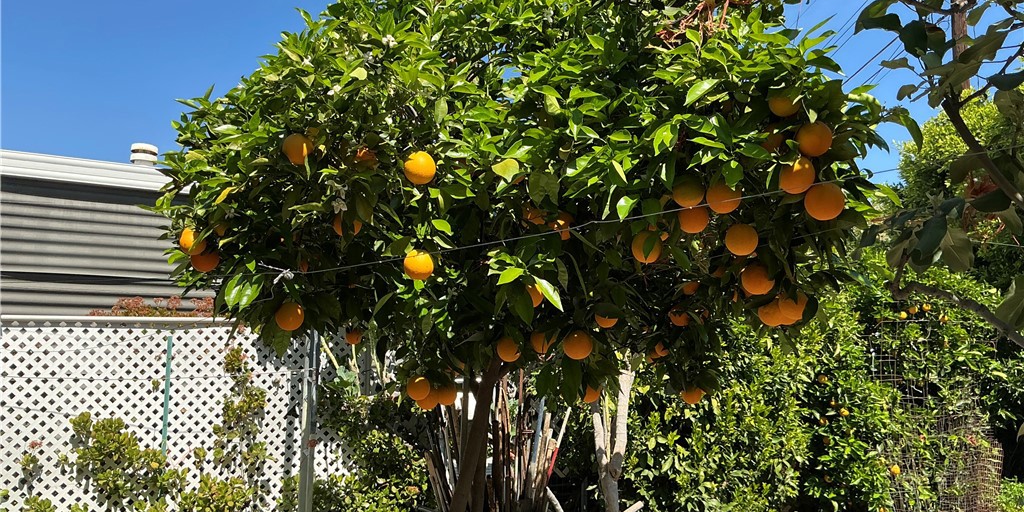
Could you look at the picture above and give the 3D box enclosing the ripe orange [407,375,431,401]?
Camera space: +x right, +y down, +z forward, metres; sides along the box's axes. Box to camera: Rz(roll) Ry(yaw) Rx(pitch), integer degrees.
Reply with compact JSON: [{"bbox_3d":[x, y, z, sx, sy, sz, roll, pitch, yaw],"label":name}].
[{"bbox_3d":[-0.291,0.411,2.591,0.076,0.076,0.076,0,-7,0],"label":"ripe orange"}]

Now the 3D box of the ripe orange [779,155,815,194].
[{"bbox_3d":[0.630,-0.177,1.828,0.081,0.081,0.081,1,-5,0],"label":"ripe orange"}]

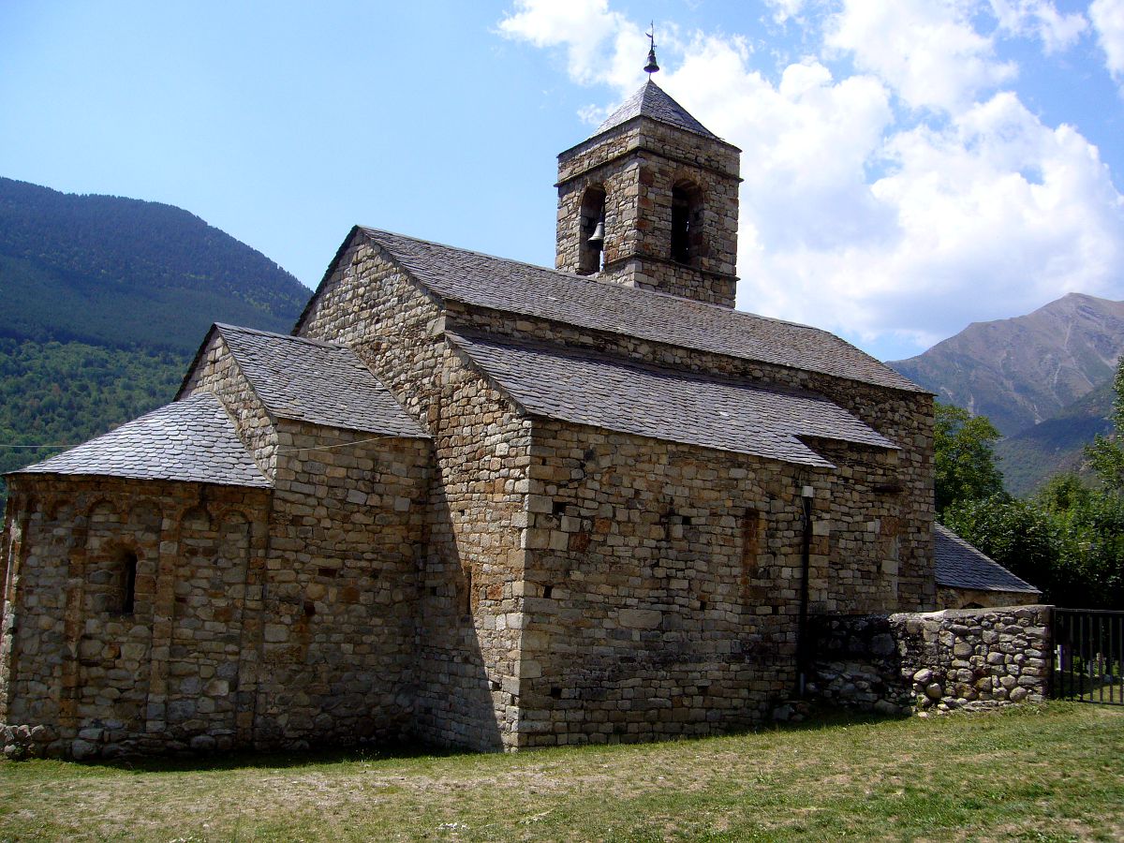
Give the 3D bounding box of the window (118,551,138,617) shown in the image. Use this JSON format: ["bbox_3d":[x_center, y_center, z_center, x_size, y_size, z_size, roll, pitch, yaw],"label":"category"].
[{"bbox_3d":[-5.854,2.181,15.443,0.262,0.874,0.300,3,-7,-2],"label":"window"}]

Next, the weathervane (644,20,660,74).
[{"bbox_3d":[2.421,-9.998,30.435,0.414,1.533,0.414,2,-7,0],"label":"weathervane"}]

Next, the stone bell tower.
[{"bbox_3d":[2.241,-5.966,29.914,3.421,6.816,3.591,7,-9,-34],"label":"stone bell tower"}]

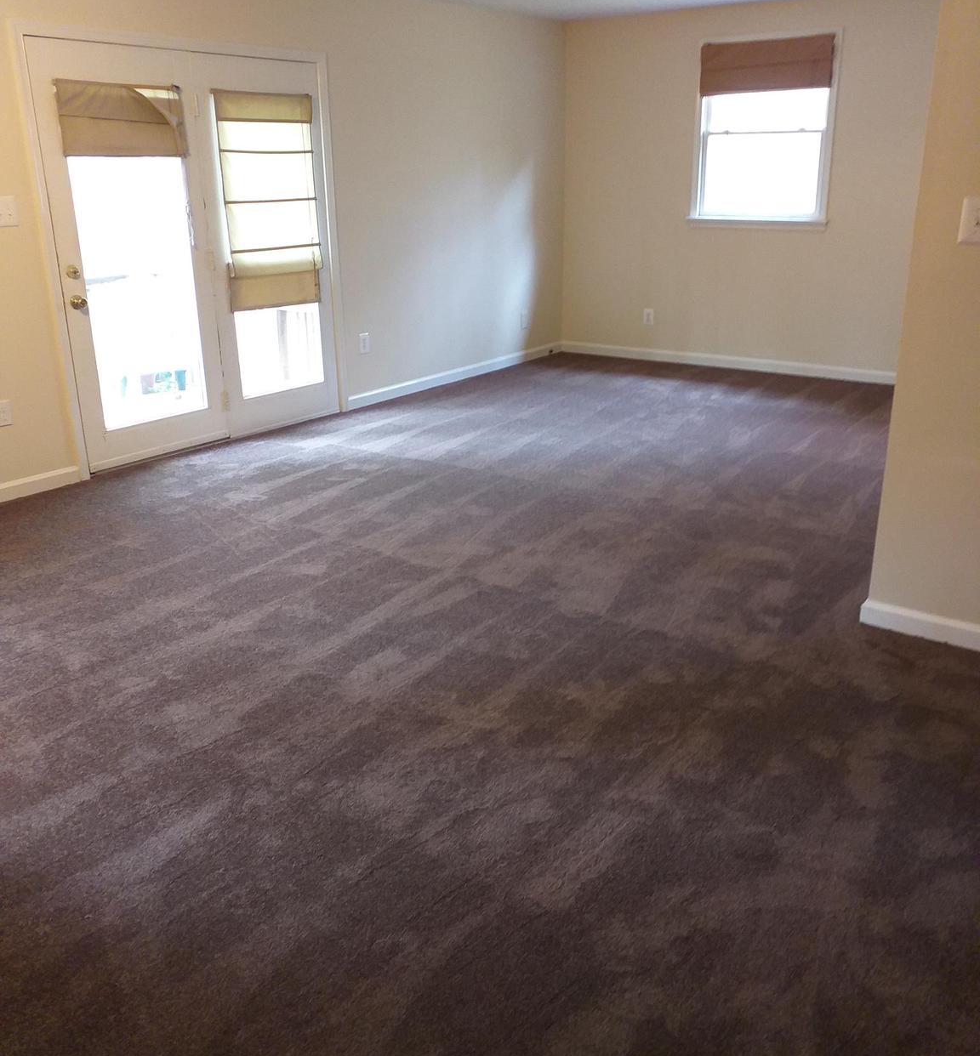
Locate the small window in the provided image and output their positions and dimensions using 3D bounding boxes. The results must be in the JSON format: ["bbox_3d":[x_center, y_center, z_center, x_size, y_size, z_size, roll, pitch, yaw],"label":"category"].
[{"bbox_3d":[1.855,-2.707,6.984,0.975,1.174,0.089,13,24,34],"label":"small window"}]

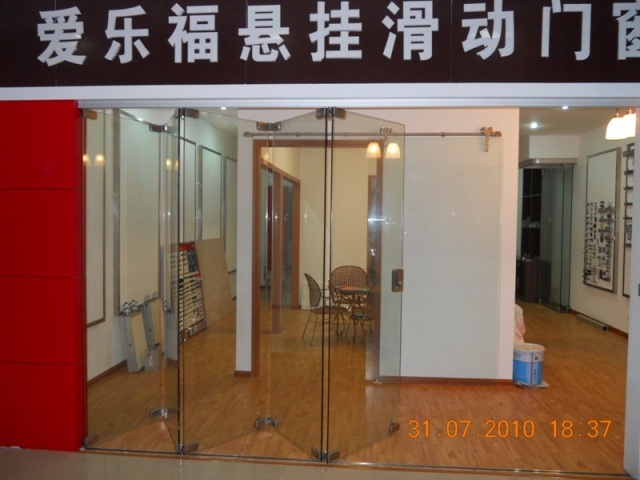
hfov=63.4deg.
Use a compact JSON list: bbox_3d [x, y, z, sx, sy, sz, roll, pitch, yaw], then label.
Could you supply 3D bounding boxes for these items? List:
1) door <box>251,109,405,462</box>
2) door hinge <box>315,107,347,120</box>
[{"bbox_3d":[0.092,0.283,3.524,0.978,2.228,0.555,1,2,5],"label":"door"},{"bbox_3d":[0.070,-0.800,3.269,0.197,0.061,0.102,1,2,5],"label":"door hinge"}]

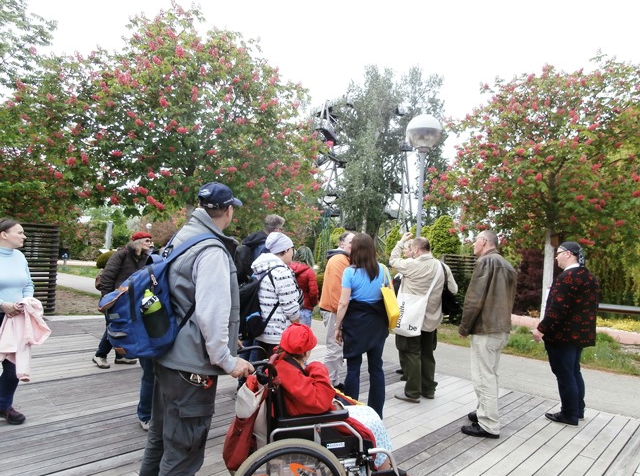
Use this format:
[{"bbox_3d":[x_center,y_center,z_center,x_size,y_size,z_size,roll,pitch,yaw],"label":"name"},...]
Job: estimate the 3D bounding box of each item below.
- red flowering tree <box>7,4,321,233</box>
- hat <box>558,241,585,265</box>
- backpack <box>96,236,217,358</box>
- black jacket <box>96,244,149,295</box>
[{"bbox_3d":[-3.823,-2.287,11.500,8.000,7.800,7.600,3,-1,0],"label":"red flowering tree"},{"bbox_3d":[2.505,0.144,4.420,0.250,0.220,0.180,2,-2,32],"label":"hat"},{"bbox_3d":[-0.806,0.285,2.200,0.360,0.580,0.400,2,-2,45],"label":"backpack"},{"bbox_3d":[-2.355,0.432,5.400,0.460,0.680,0.550,3,-2,23],"label":"black jacket"}]

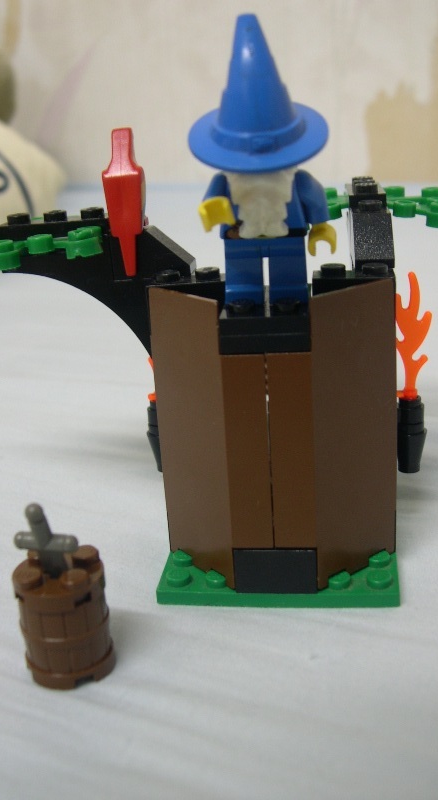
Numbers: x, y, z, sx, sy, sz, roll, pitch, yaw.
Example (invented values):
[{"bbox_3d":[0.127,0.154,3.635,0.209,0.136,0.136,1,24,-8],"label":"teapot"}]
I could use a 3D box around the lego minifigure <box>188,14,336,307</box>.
[{"bbox_3d":[0.007,-0.039,0.152,0.025,0.050,0.025,-1,17,8],"label":"lego minifigure"}]

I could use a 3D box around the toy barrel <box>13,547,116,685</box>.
[{"bbox_3d":[-0.027,0.038,0.155,0.016,0.019,0.016,-1,17,8],"label":"toy barrel"}]

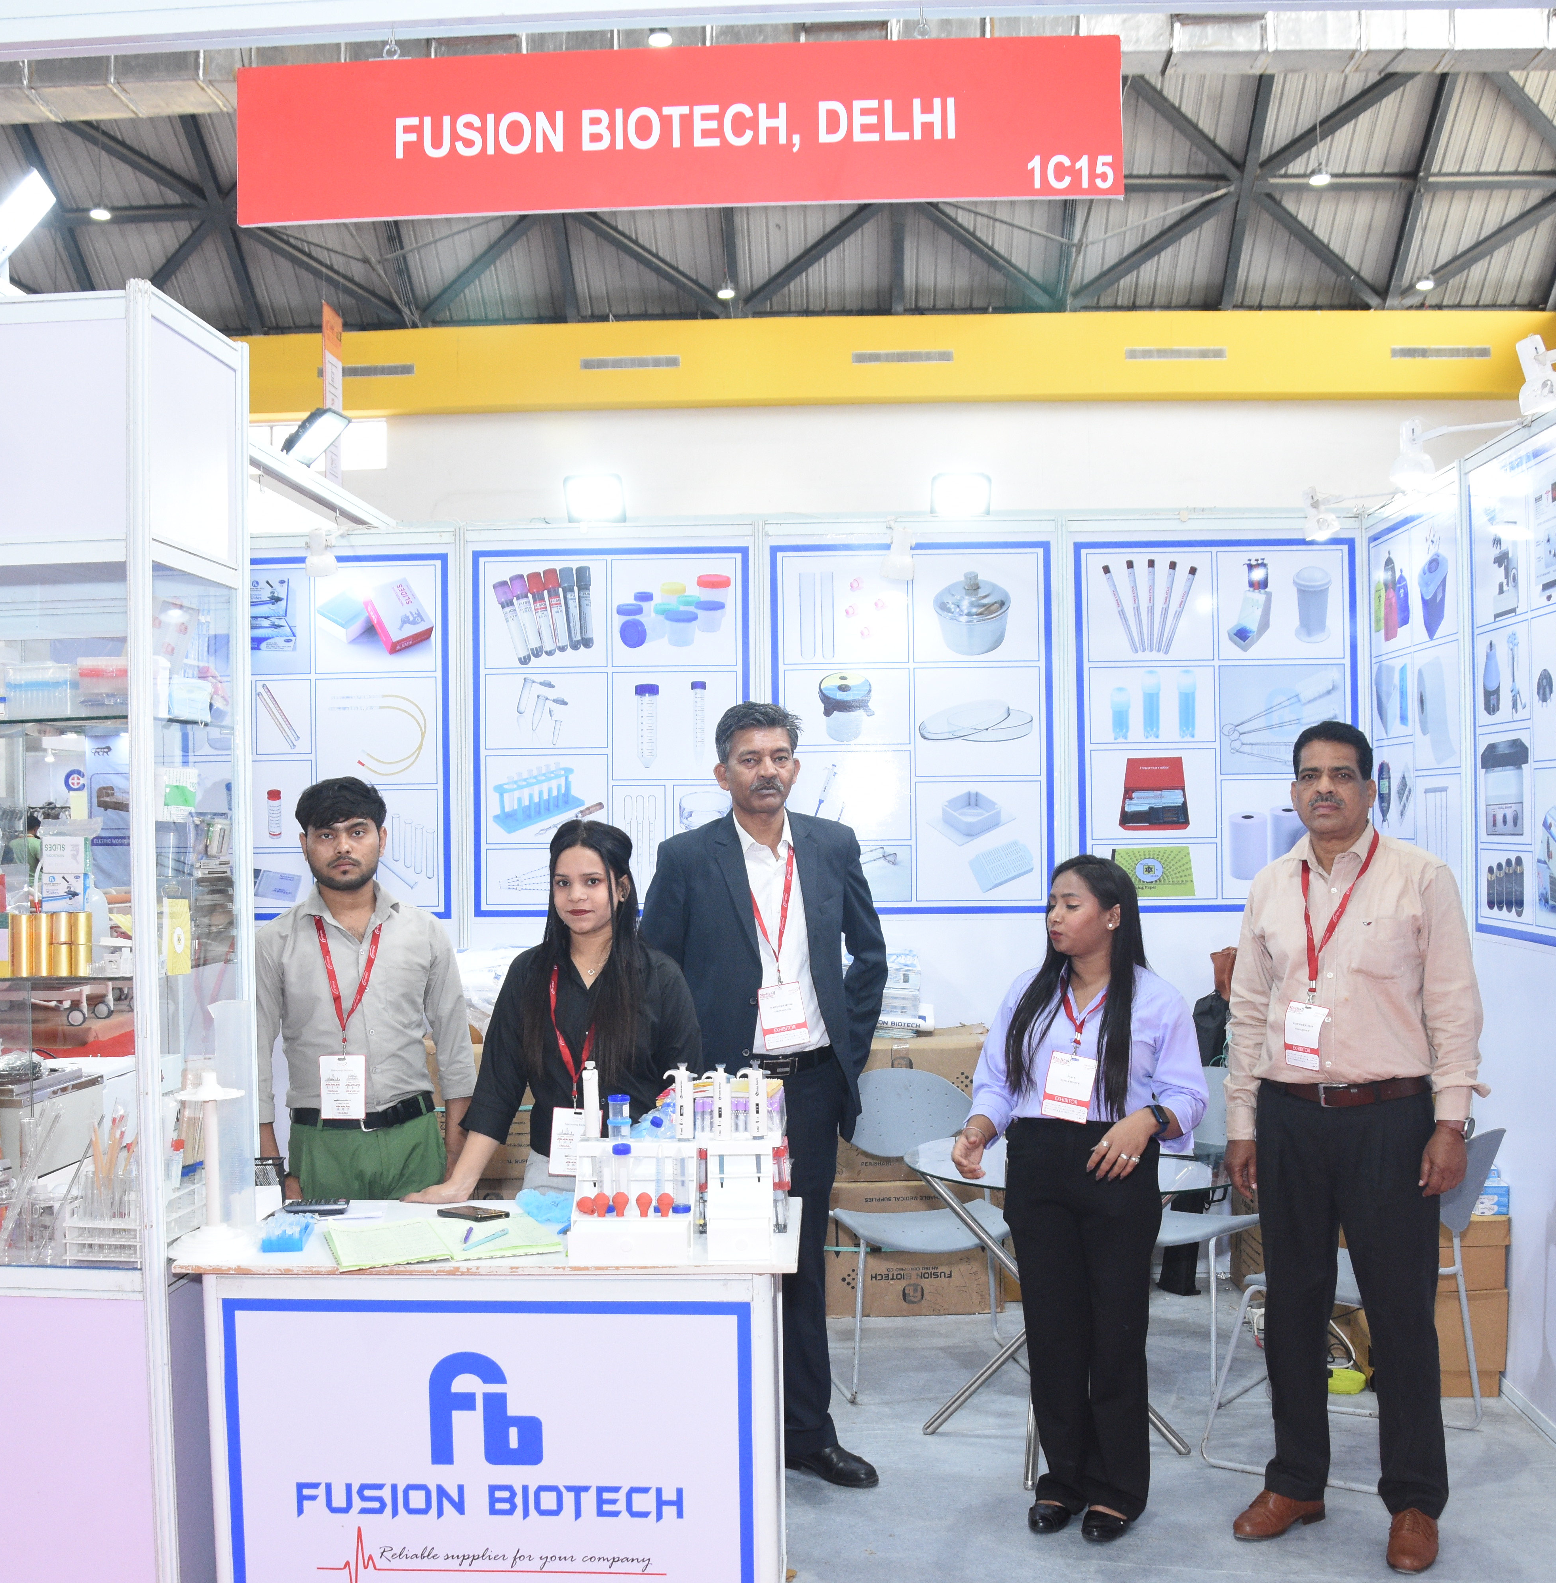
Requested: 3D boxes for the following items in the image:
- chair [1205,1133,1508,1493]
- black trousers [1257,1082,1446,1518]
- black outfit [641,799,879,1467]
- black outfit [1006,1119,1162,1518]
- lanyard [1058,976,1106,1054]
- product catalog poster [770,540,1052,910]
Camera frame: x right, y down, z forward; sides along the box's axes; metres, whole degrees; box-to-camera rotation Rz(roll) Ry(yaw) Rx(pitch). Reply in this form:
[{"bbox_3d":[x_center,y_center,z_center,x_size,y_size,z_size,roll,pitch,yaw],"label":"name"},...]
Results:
[{"bbox_3d":[1.390,1.180,4.290,0.610,0.770,0.490,0,0,27],"label":"chair"},{"bbox_3d":[1.189,1.058,3.700,0.390,0.900,0.270,0,0,22],"label":"black trousers"},{"bbox_3d":[-0.036,0.787,4.080,0.550,1.470,0.310,0,0,-12],"label":"black outfit"},{"bbox_3d":[0.640,1.100,3.740,0.340,0.860,0.270,-1,0,11],"label":"black outfit"},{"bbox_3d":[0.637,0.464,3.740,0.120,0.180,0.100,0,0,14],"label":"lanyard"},{"bbox_3d":[0.436,-0.211,5.860,0.920,1.220,0.012,0,0,0],"label":"product catalog poster"}]

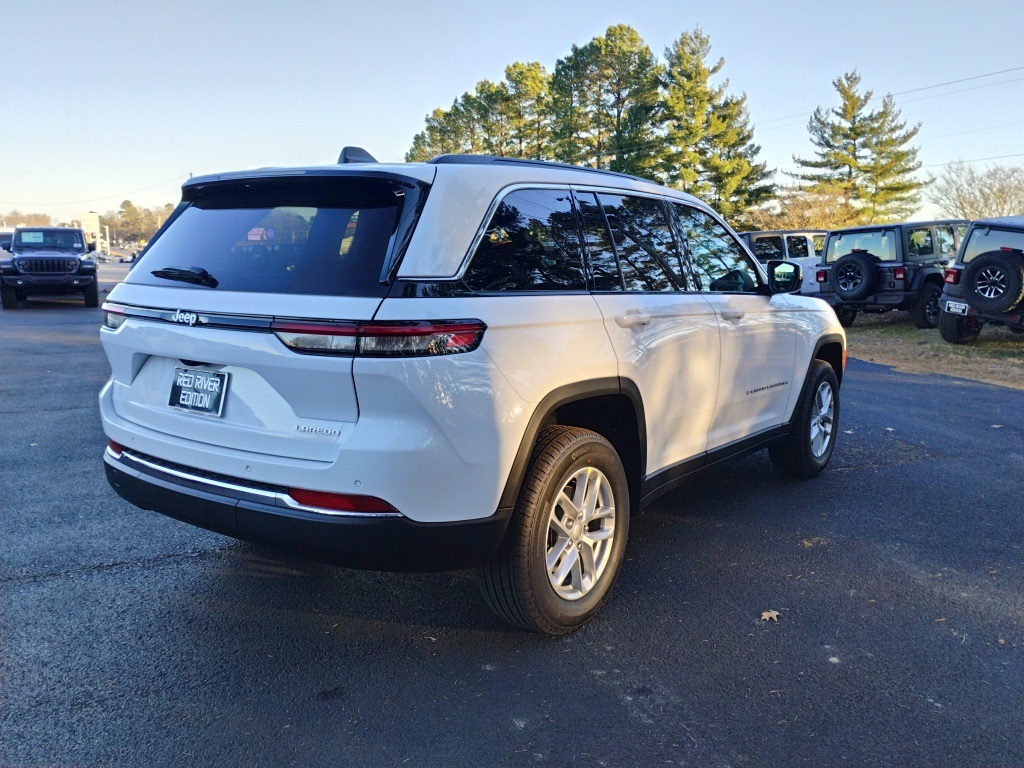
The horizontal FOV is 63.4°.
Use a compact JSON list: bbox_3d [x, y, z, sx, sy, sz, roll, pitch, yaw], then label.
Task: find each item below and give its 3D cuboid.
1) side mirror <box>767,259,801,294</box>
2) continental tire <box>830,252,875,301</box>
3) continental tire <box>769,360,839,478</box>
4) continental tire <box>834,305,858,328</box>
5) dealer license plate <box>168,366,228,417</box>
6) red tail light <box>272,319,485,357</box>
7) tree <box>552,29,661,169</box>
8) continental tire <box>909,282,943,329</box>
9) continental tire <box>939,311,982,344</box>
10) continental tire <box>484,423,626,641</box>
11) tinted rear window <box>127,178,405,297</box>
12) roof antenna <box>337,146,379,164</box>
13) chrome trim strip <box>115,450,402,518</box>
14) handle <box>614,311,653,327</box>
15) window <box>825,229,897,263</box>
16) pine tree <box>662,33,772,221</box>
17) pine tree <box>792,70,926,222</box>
[{"bbox_3d":[1.490,-0.588,4.540,0.200,0.180,0.130,6,10,37],"label":"side mirror"},{"bbox_3d":[5.779,-1.813,14.100,0.250,0.800,0.800,-6,10,-37],"label":"continental tire"},{"bbox_3d":[1.927,0.216,5.473,0.270,0.775,0.775,7,10,36],"label":"continental tire"},{"bbox_3d":[6.190,-1.496,15.628,0.810,0.810,0.250,-6,11,-35],"label":"continental tire"},{"bbox_3d":[-1.062,0.023,2.794,0.310,0.155,0.020,7,-2,36],"label":"dealer license plate"},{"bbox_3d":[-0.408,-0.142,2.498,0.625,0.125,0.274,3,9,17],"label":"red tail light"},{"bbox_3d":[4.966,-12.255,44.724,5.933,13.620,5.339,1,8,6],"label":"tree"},{"bbox_3d":[7.039,-1.332,14.050,0.800,0.790,0.250,-6,10,-37],"label":"continental tire"},{"bbox_3d":[6.920,-1.037,12.730,0.830,0.830,0.280,-6,11,-38],"label":"continental tire"},{"bbox_3d":[0.171,0.547,3.184,0.262,0.770,0.775,6,10,37],"label":"continental tire"},{"bbox_3d":[-0.906,-0.526,2.916,1.380,0.430,0.110,7,-25,36],"label":"tinted rear window"},{"bbox_3d":[-0.596,-0.895,3.277,0.065,0.075,0.175,7,10,36],"label":"roof antenna"},{"bbox_3d":[-1.060,0.306,2.842,1.700,0.085,0.210,7,10,36],"label":"chrome trim strip"},{"bbox_3d":[0.479,-0.248,3.283,0.060,0.050,0.260,6,10,37],"label":"handle"},{"bbox_3d":[6.103,-2.392,14.442,0.070,0.520,1.280,5,4,-36],"label":"window"},{"bbox_3d":[9.424,-10.501,38.909,5.130,11.806,4.617,2,8,13],"label":"pine tree"},{"bbox_3d":[14.859,-8.818,36.114,5.299,9.301,4.769,3,9,22],"label":"pine tree"}]

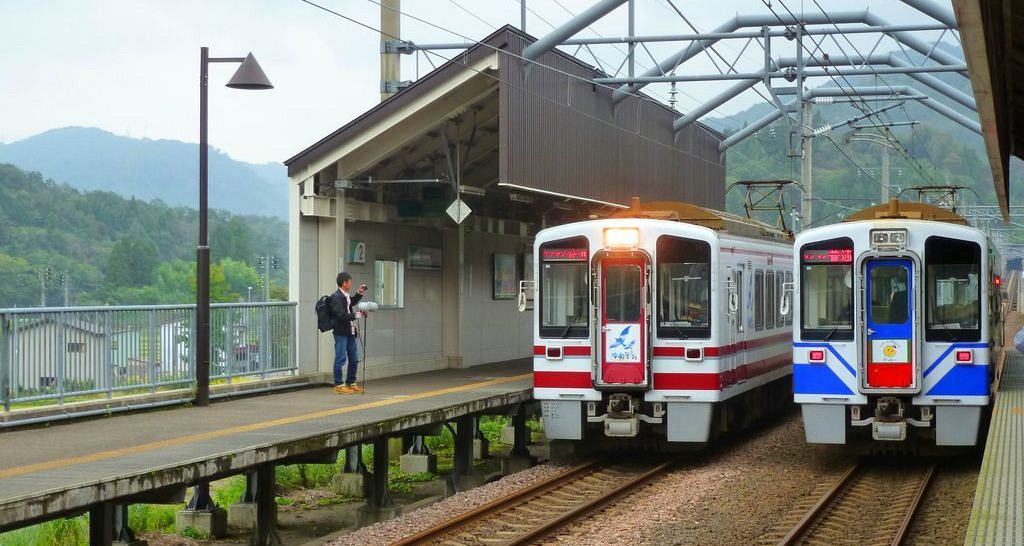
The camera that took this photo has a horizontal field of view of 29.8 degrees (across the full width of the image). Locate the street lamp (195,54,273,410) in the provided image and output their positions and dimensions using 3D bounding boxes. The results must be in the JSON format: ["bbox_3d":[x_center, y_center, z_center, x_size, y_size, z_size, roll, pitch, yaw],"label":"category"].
[{"bbox_3d":[-3.530,-0.590,24.500,1.010,4.600,0.620,0,0,15],"label":"street lamp"}]

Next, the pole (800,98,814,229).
[{"bbox_3d":[11.560,-1.720,75.500,0.410,10.500,0.410,0,0,15],"label":"pole"}]

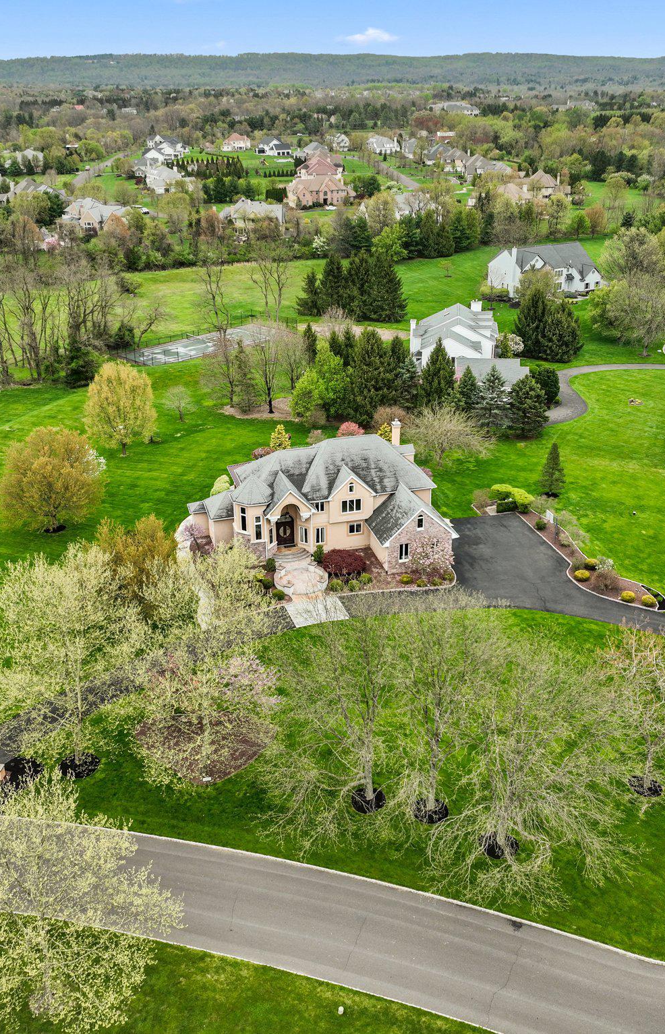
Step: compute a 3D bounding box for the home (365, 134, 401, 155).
[{"bbox_3d":[32.300,-234.260,602.490,19.000,10.000,14.000,-9,26,-18],"label":"home"}]

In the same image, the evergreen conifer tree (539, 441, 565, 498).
[{"bbox_3d":[28.610,-6.310,123.130,3.110,7.260,3.110,6,26,13],"label":"evergreen conifer tree"}]

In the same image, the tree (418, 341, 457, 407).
[{"bbox_3d":[17.080,-22.500,153.010,6.230,11.050,6.230,3,25,6],"label":"tree"}]

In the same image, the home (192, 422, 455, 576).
[{"bbox_3d":[-1.870,-2.670,110.230,28.200,11.700,21.000,-7,26,-14],"label":"home"}]

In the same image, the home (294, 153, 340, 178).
[{"bbox_3d":[-7.000,-168.830,461.980,20.000,10.500,20.000,-1,25,-3],"label":"home"}]

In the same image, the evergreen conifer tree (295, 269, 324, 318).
[{"bbox_3d":[-4.720,-50.030,212.400,6.240,10.120,6.240,-1,25,-1],"label":"evergreen conifer tree"}]

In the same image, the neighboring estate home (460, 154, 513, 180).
[{"bbox_3d":[75.300,-168.270,462.420,22.000,10.500,23.000,-2,25,-5],"label":"neighboring estate home"}]

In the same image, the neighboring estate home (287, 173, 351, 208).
[{"bbox_3d":[-5.300,-126.940,372.280,21.500,10.600,14.500,-7,26,-15],"label":"neighboring estate home"}]

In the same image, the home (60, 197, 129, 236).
[{"bbox_3d":[-78.700,-99.560,314.430,19.500,10.000,16.000,2,25,5],"label":"home"}]

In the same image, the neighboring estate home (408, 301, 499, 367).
[{"bbox_3d":[22.600,-32.220,173.890,16.500,10.800,21.500,3,25,6],"label":"neighboring estate home"}]

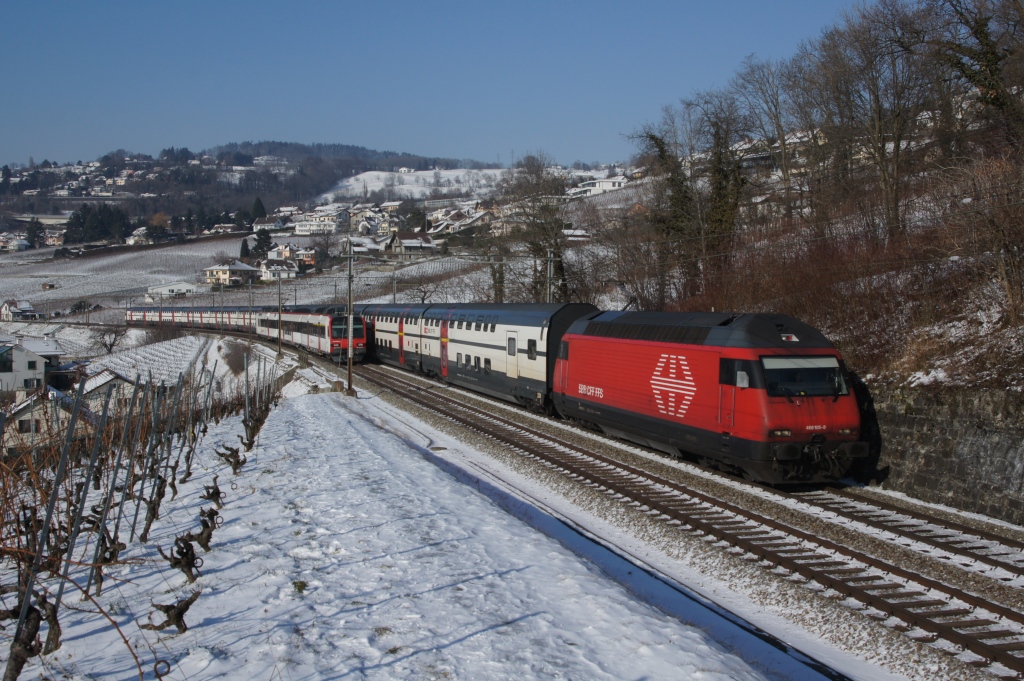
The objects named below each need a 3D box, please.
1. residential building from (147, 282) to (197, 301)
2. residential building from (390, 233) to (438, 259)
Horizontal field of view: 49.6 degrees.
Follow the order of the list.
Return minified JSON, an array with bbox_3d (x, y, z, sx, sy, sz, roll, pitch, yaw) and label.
[{"bbox_3d":[-110.132,-16.276,360.000,14.300,5.300,9.500,0,2,-10],"label":"residential building"},{"bbox_3d":[-40.277,-38.147,450.000,16.000,10.600,10.500,-2,3,-37],"label":"residential building"}]

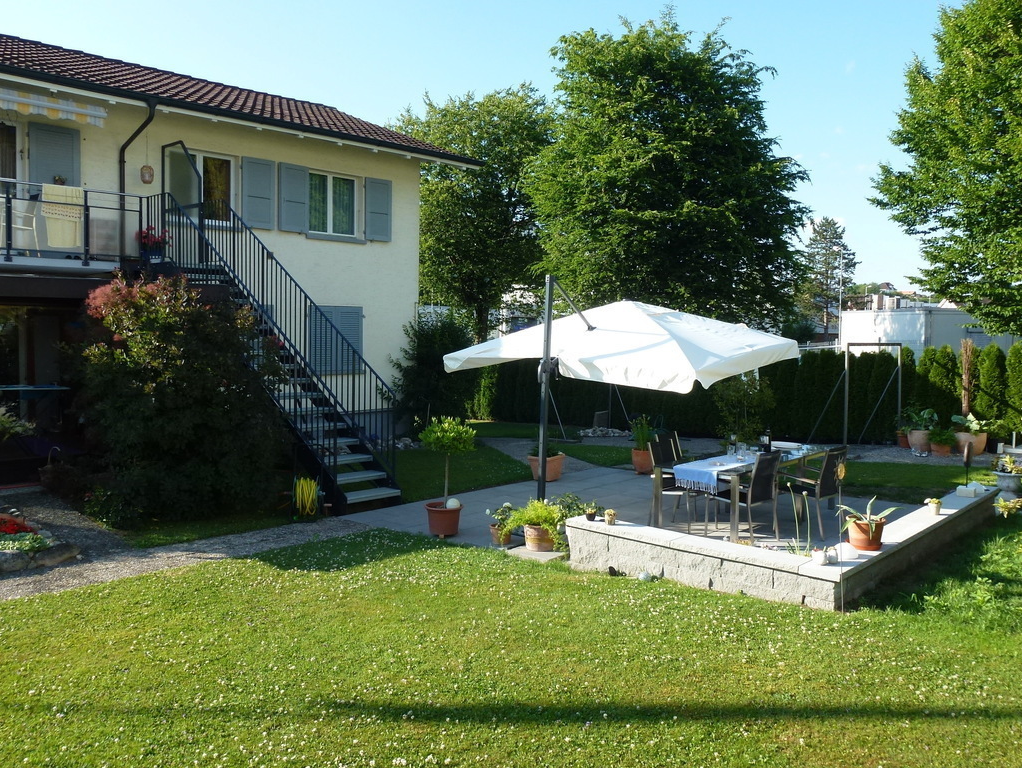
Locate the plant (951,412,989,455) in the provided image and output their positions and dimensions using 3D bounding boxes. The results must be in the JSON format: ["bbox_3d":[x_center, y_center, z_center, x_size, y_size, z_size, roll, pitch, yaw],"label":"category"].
[{"bbox_3d":[8.367,0.915,15.089,0.680,0.721,0.680,2,4,29],"label":"plant"}]

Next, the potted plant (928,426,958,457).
[{"bbox_3d":[7.766,1.041,14.891,0.520,0.485,0.520,2,4,28],"label":"potted plant"}]

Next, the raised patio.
[{"bbox_3d":[1.818,1.354,9.428,5.500,0.480,5.200,5,5,42],"label":"raised patio"}]

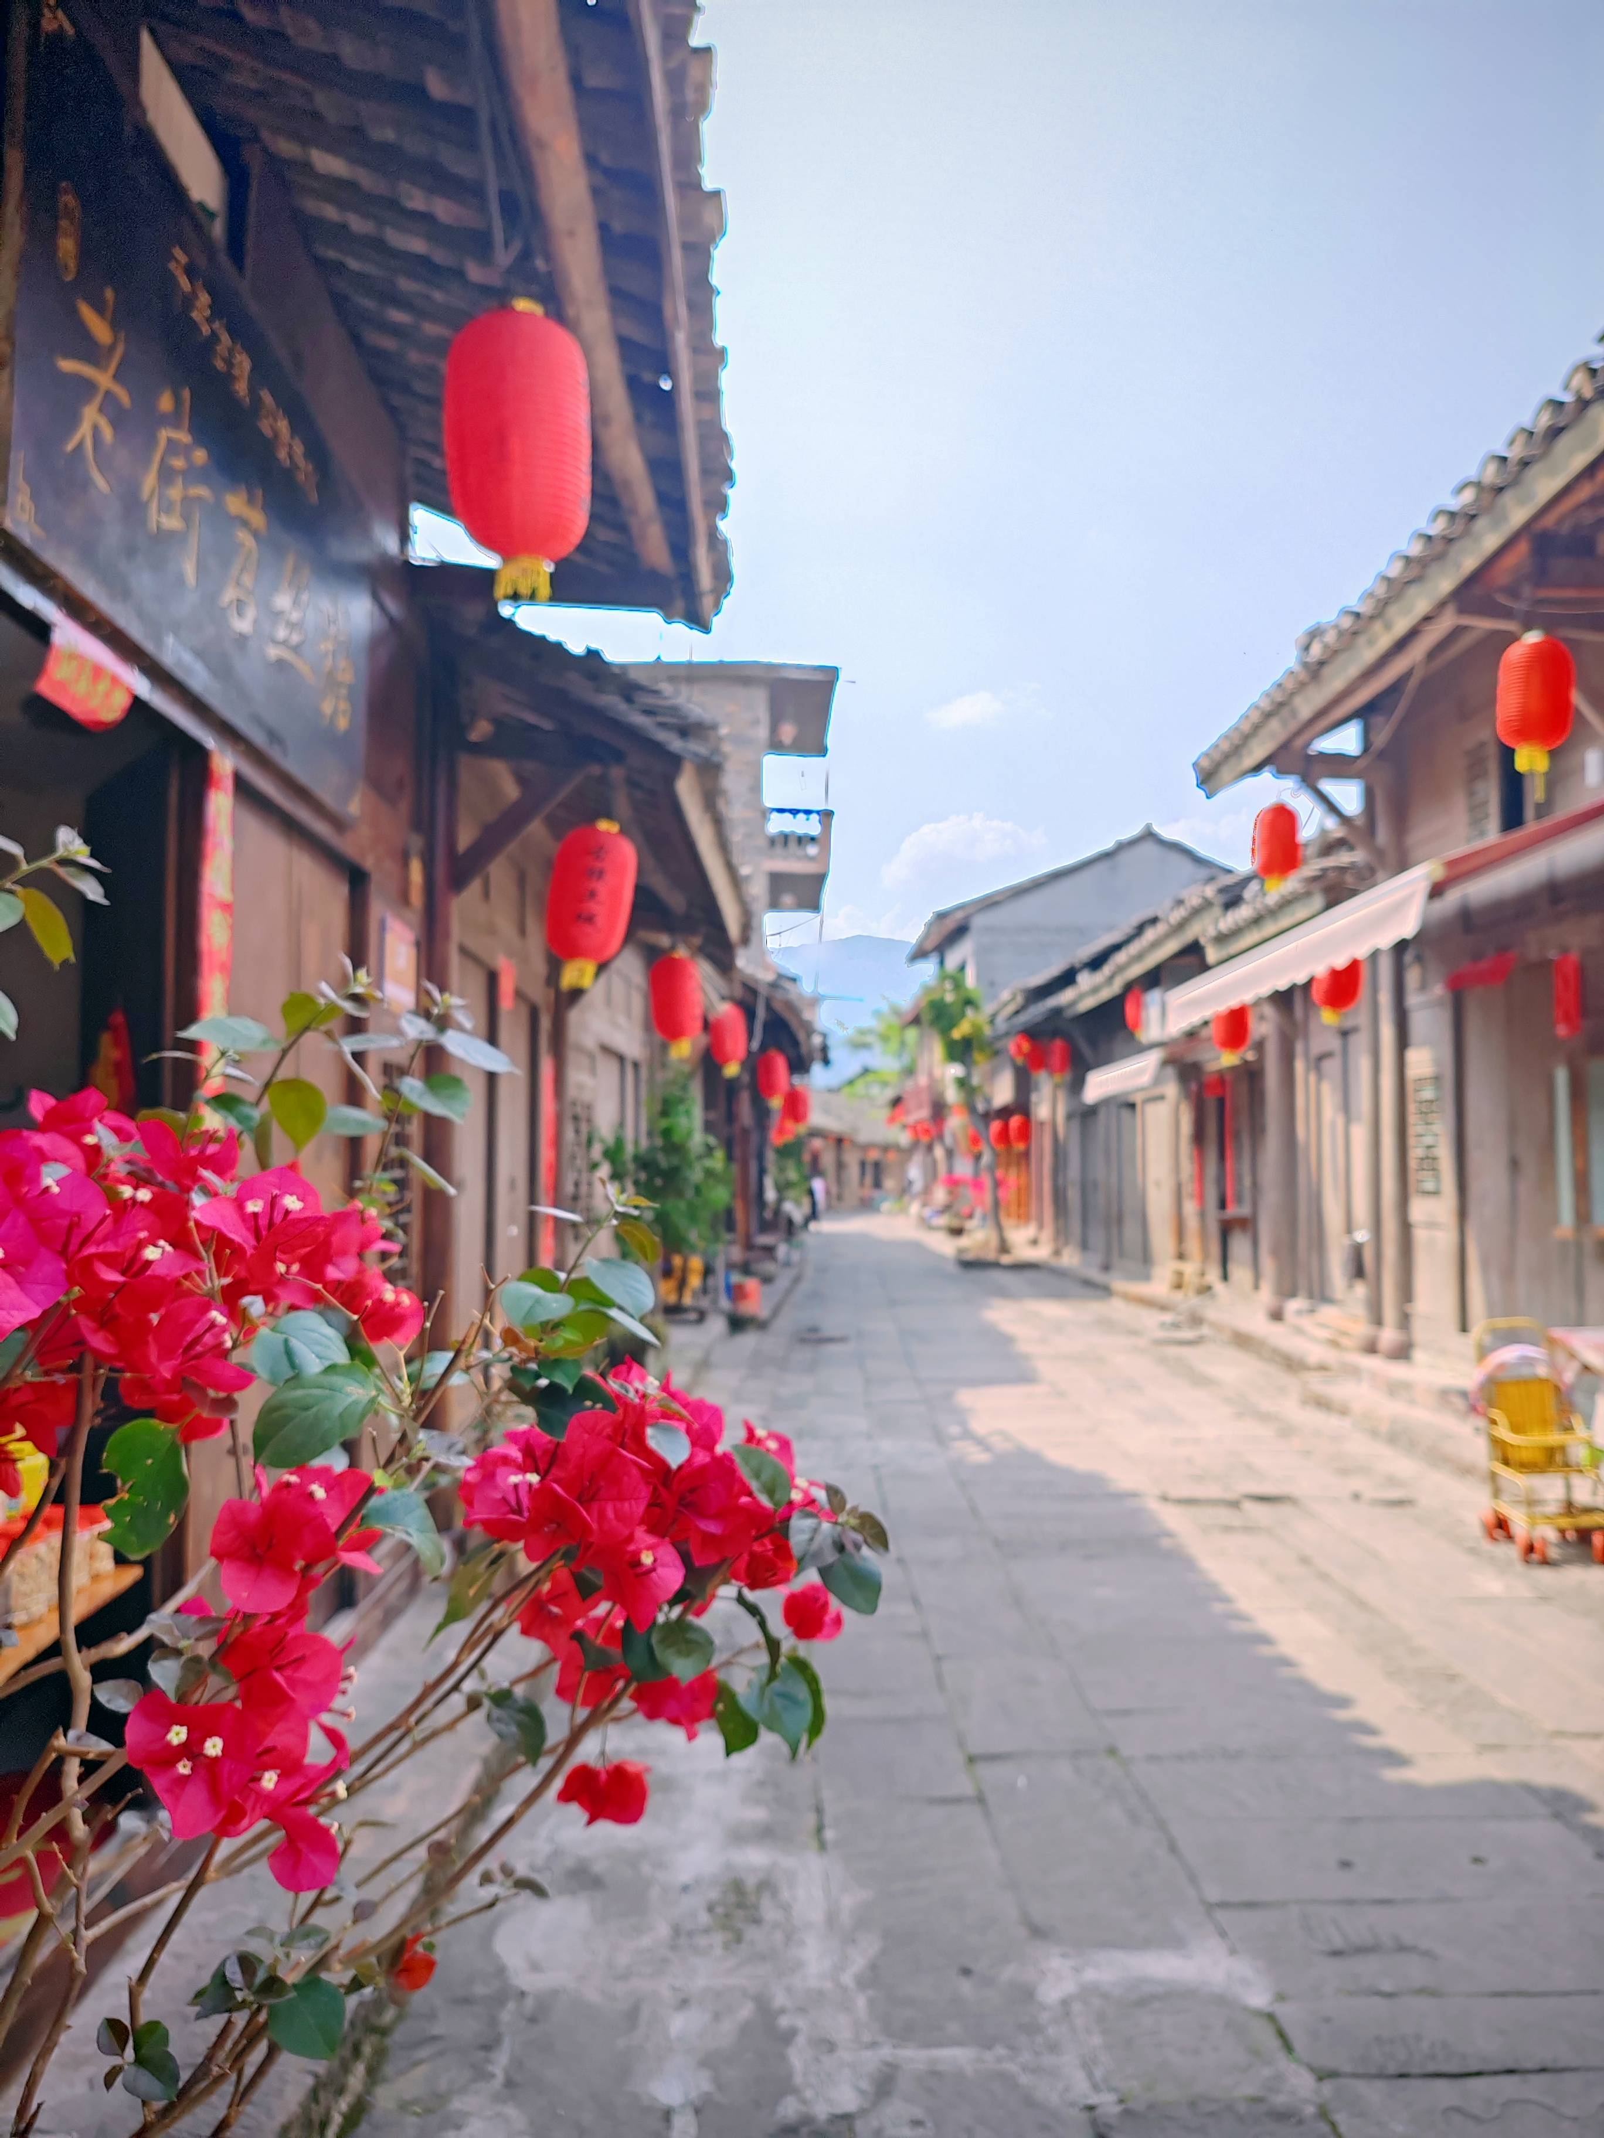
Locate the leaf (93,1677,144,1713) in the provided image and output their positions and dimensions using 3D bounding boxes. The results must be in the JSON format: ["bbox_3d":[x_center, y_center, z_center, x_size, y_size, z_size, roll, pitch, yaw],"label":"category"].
[{"bbox_3d":[-0.302,0.278,0.740,0.025,0.017,0.012,1,-3,-22],"label":"leaf"}]

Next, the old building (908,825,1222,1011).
[{"bbox_3d":[5.800,-0.436,32.363,7.000,7.100,7.000,0,-3,1],"label":"old building"}]

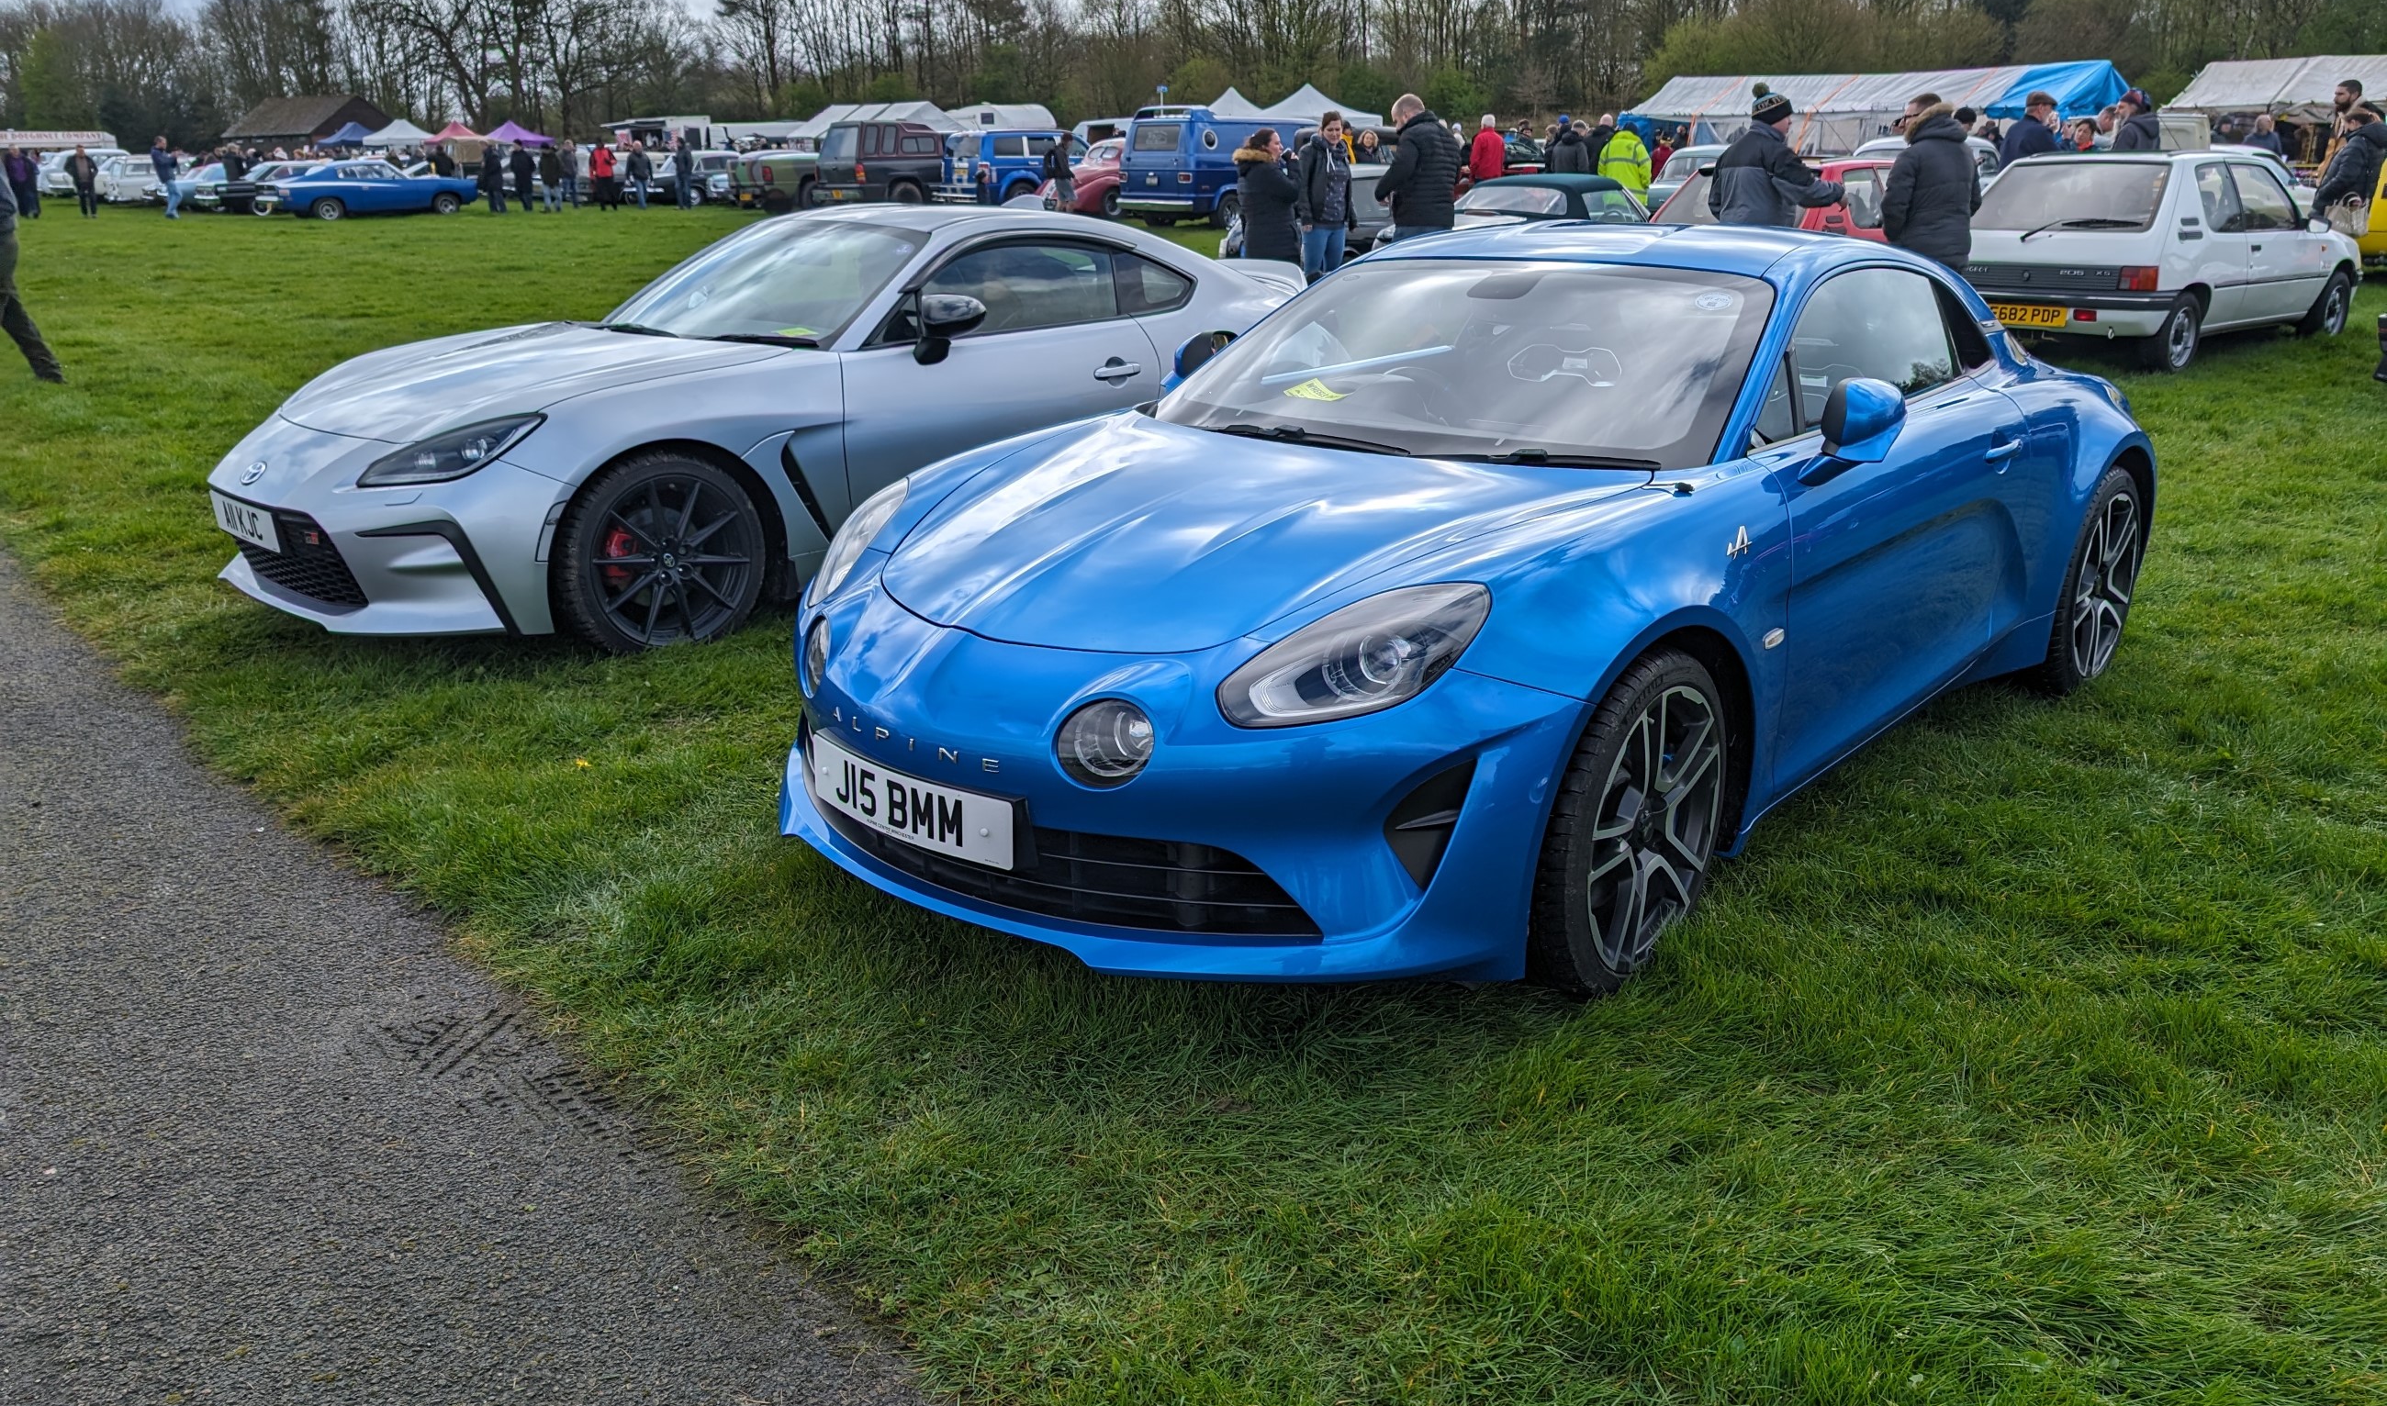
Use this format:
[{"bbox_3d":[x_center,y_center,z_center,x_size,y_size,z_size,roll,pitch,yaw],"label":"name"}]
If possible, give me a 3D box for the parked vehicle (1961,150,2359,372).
[{"bbox_3d":[6.724,-3.095,11.488,3.710,1.370,1.580,-14,23,-36],"label":"parked vehicle"}]

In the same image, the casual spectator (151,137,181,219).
[{"bbox_3d":[-23.109,-11.900,37.566,0.570,1.760,0.500,-8,19,-23],"label":"casual spectator"}]

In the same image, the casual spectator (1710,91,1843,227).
[{"bbox_3d":[3.594,-2.971,10.584,0.550,1.800,0.640,-14,23,-36],"label":"casual spectator"}]

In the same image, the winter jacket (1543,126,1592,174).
[{"bbox_3d":[5.134,-7.322,22.421,0.540,0.800,0.360,1,18,3],"label":"winter jacket"}]

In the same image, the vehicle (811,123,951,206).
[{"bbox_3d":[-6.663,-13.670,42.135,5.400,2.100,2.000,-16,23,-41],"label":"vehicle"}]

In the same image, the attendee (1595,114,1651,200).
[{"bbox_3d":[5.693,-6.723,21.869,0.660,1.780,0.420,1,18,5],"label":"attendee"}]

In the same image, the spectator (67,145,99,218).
[{"bbox_3d":[-26.390,-12.396,39.387,0.660,1.680,0.360,-15,23,-36],"label":"spectator"}]

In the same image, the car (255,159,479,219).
[{"bbox_3d":[-19.655,-12.238,39.452,4.750,1.330,1.870,-18,25,-42],"label":"car"}]

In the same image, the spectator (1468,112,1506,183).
[{"bbox_3d":[4.033,-7.078,22.566,0.540,1.760,0.360,0,18,2],"label":"spectator"}]

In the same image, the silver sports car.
[{"bbox_3d":[-1.249,-1.170,6.154,1.800,1.300,4.265,15,22,42],"label":"silver sports car"}]

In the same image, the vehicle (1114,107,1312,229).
[{"bbox_3d":[0.919,-10.636,32.952,2.000,2.180,4.750,16,24,40],"label":"vehicle"}]

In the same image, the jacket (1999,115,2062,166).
[{"bbox_3d":[6.679,-4.321,13.320,0.360,0.750,0.520,-8,20,-23],"label":"jacket"}]

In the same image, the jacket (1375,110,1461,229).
[{"bbox_3d":[1.549,-3.682,11.423,0.530,0.740,0.410,-17,25,-40],"label":"jacket"}]

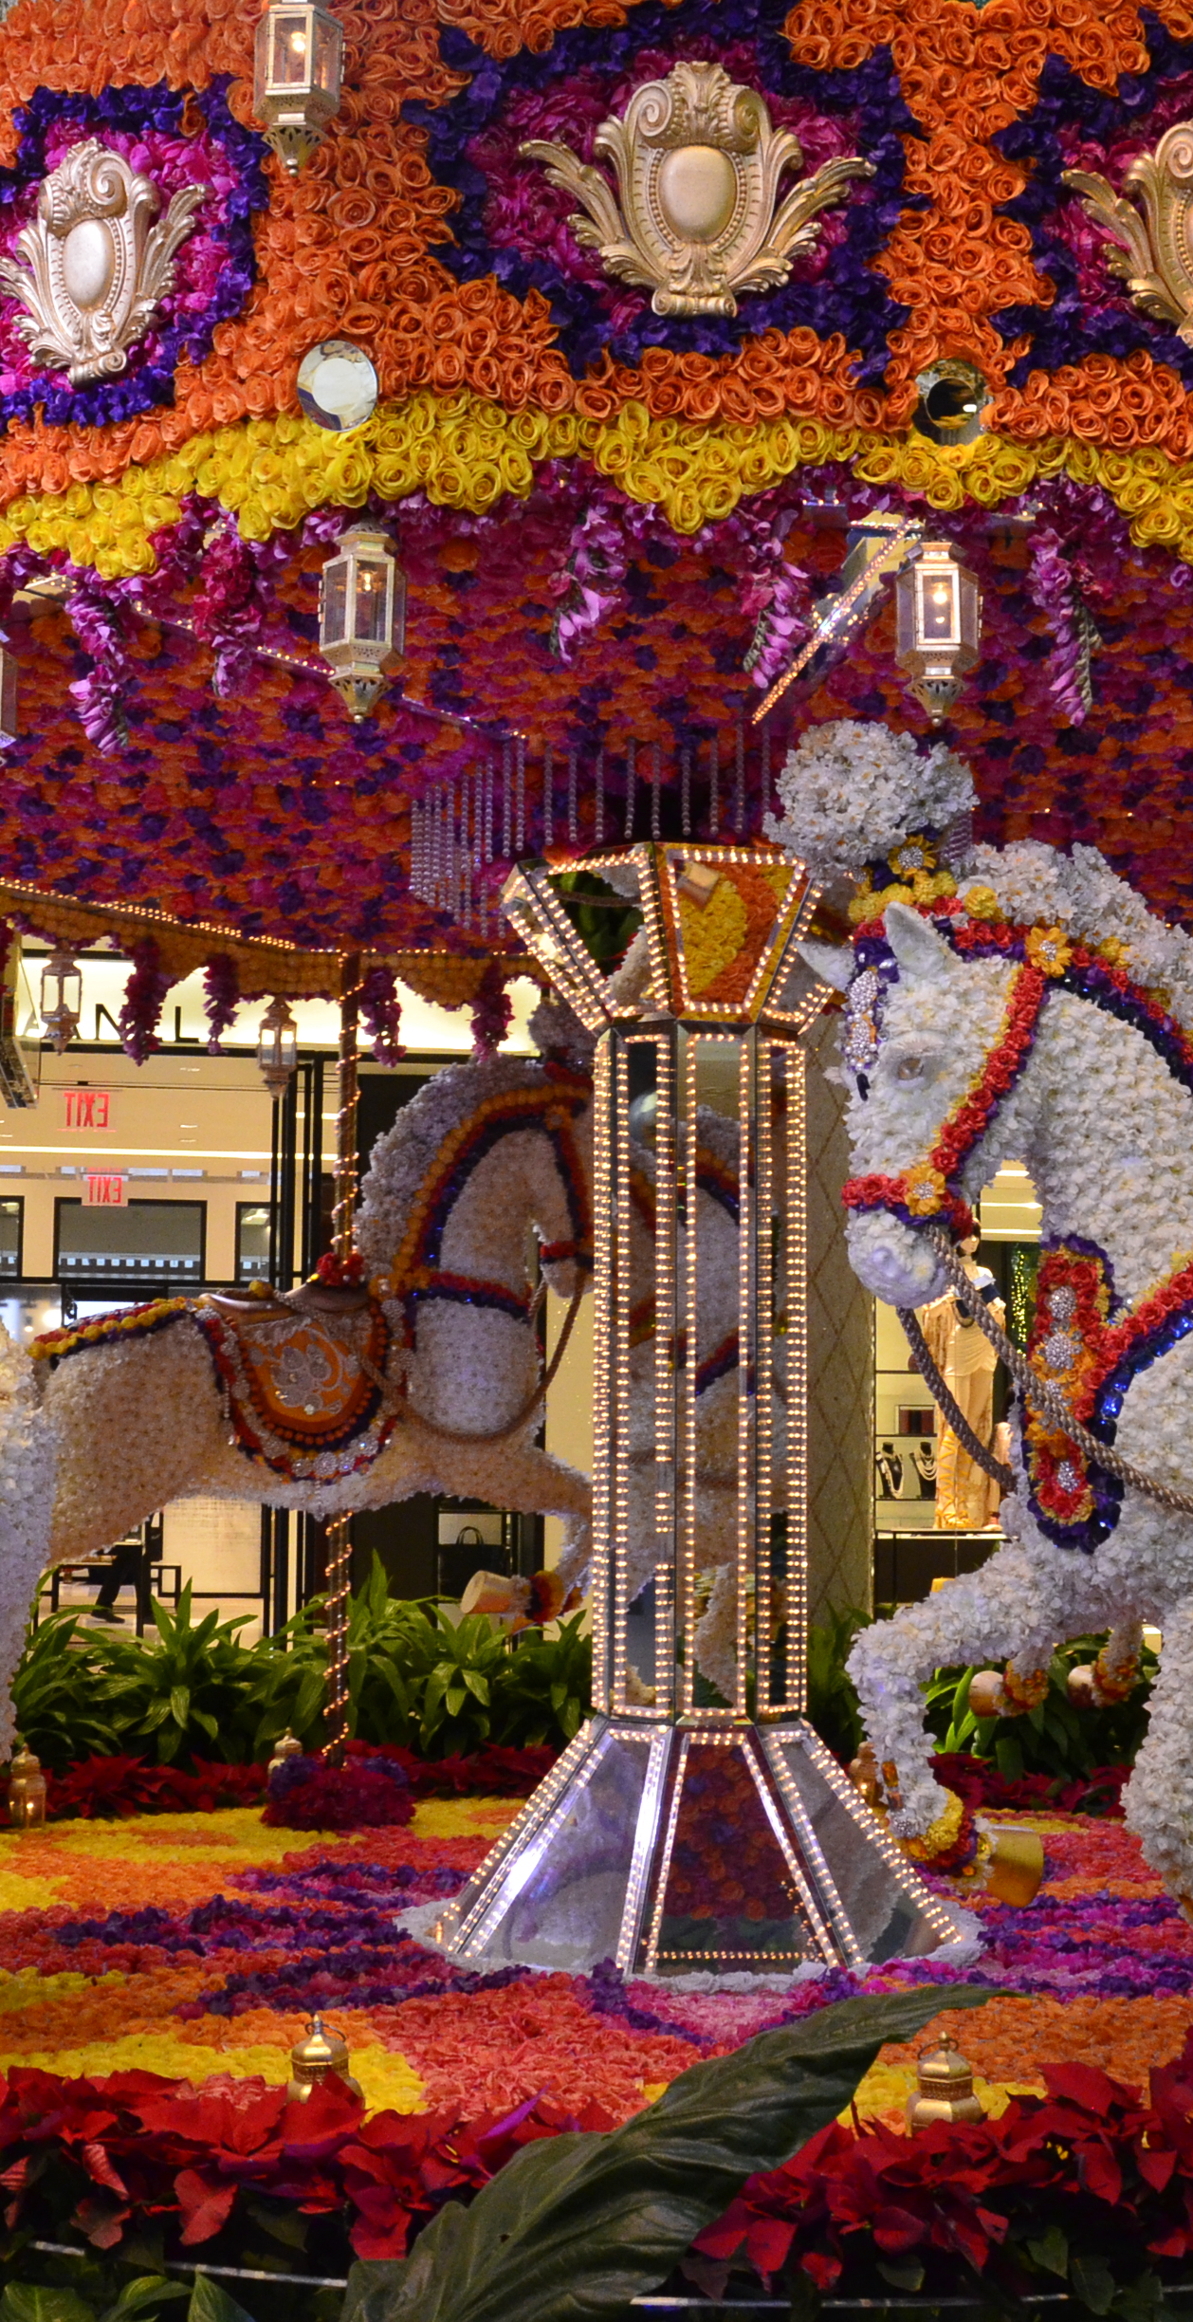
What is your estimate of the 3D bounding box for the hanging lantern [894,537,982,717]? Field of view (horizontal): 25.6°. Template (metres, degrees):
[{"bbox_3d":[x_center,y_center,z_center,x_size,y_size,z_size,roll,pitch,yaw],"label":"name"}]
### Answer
[{"bbox_3d":[0.543,-0.851,4.186,0.140,0.310,0.132,1,-5,-7],"label":"hanging lantern"}]

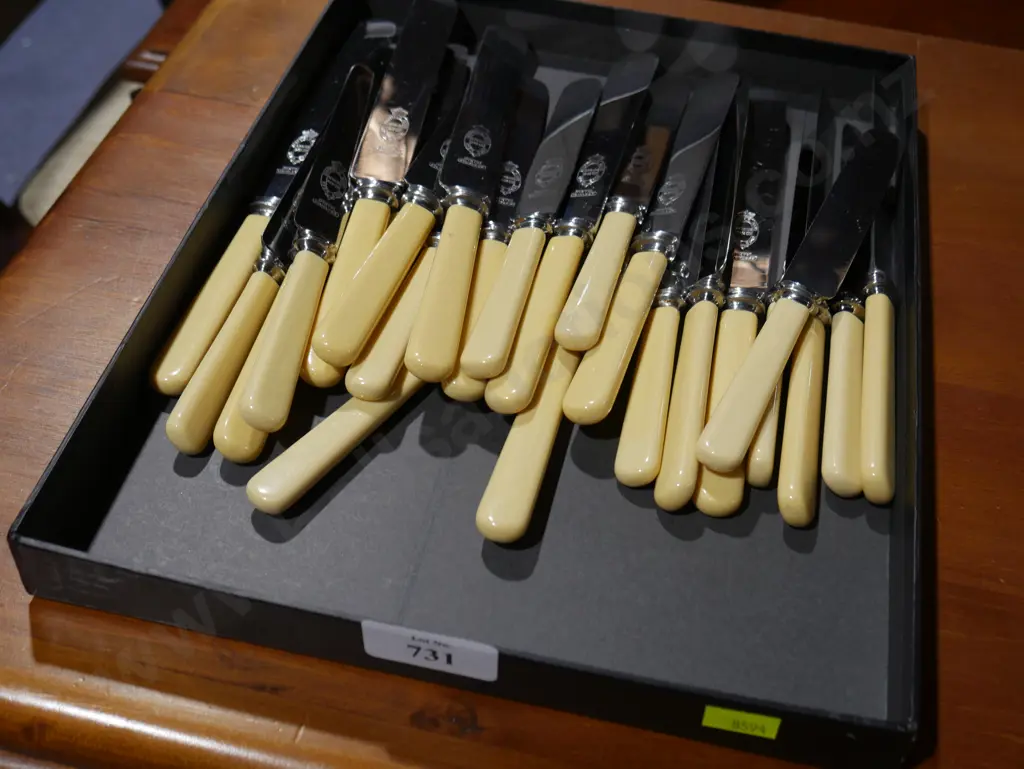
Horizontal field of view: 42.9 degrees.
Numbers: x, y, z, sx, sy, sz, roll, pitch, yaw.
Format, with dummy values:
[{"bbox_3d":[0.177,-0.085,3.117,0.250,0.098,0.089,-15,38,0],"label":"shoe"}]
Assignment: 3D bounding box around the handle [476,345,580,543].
[{"bbox_3d":[0.009,0.015,0.471,0.019,0.013,0.102,12,47,7],"label":"handle"}]

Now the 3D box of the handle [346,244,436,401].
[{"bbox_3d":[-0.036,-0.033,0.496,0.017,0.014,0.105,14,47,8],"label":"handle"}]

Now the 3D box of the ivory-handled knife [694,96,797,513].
[{"bbox_3d":[0.096,-0.044,0.528,0.021,0.013,0.245,10,48,6],"label":"ivory-handled knife"}]

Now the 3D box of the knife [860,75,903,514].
[{"bbox_3d":[0.154,-0.049,0.556,0.013,0.021,0.251,9,48,5],"label":"knife"}]

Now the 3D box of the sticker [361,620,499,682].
[{"bbox_3d":[-0.024,0.080,0.385,0.041,0.018,0.002,11,47,5],"label":"sticker"}]

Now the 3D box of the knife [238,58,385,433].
[{"bbox_3d":[-0.079,-0.067,0.541,0.020,0.014,0.218,5,50,1],"label":"knife"}]

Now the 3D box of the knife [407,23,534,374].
[{"bbox_3d":[-0.015,-0.087,0.547,0.021,0.013,0.241,7,46,3],"label":"knife"}]

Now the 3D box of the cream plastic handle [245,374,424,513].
[{"bbox_3d":[-0.061,0.017,0.484,0.018,0.013,0.091,33,56,24],"label":"cream plastic handle"}]

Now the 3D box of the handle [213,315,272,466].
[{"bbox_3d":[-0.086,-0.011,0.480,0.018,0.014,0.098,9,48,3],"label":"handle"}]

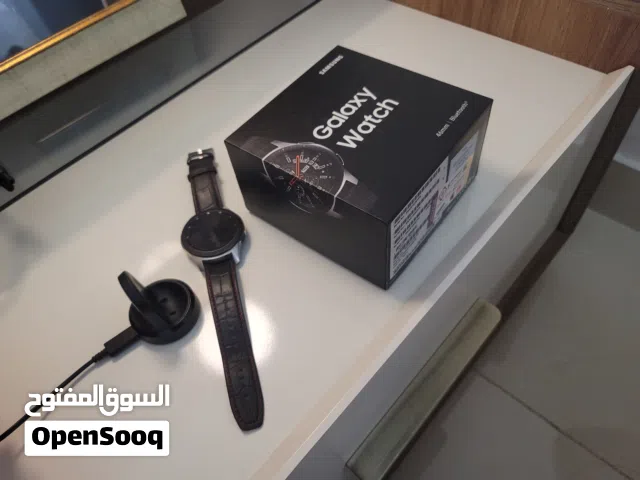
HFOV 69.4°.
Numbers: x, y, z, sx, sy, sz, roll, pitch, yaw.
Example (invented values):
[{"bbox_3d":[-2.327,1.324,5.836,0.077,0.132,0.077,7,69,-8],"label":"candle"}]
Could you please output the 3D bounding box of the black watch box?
[{"bbox_3d":[0.029,-0.056,0.326,0.126,0.071,0.123,30,62,26],"label":"black watch box"}]

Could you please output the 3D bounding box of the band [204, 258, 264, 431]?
[{"bbox_3d":[-0.053,0.060,0.288,0.022,0.009,0.115,-17,53,-5],"label":"band"}]

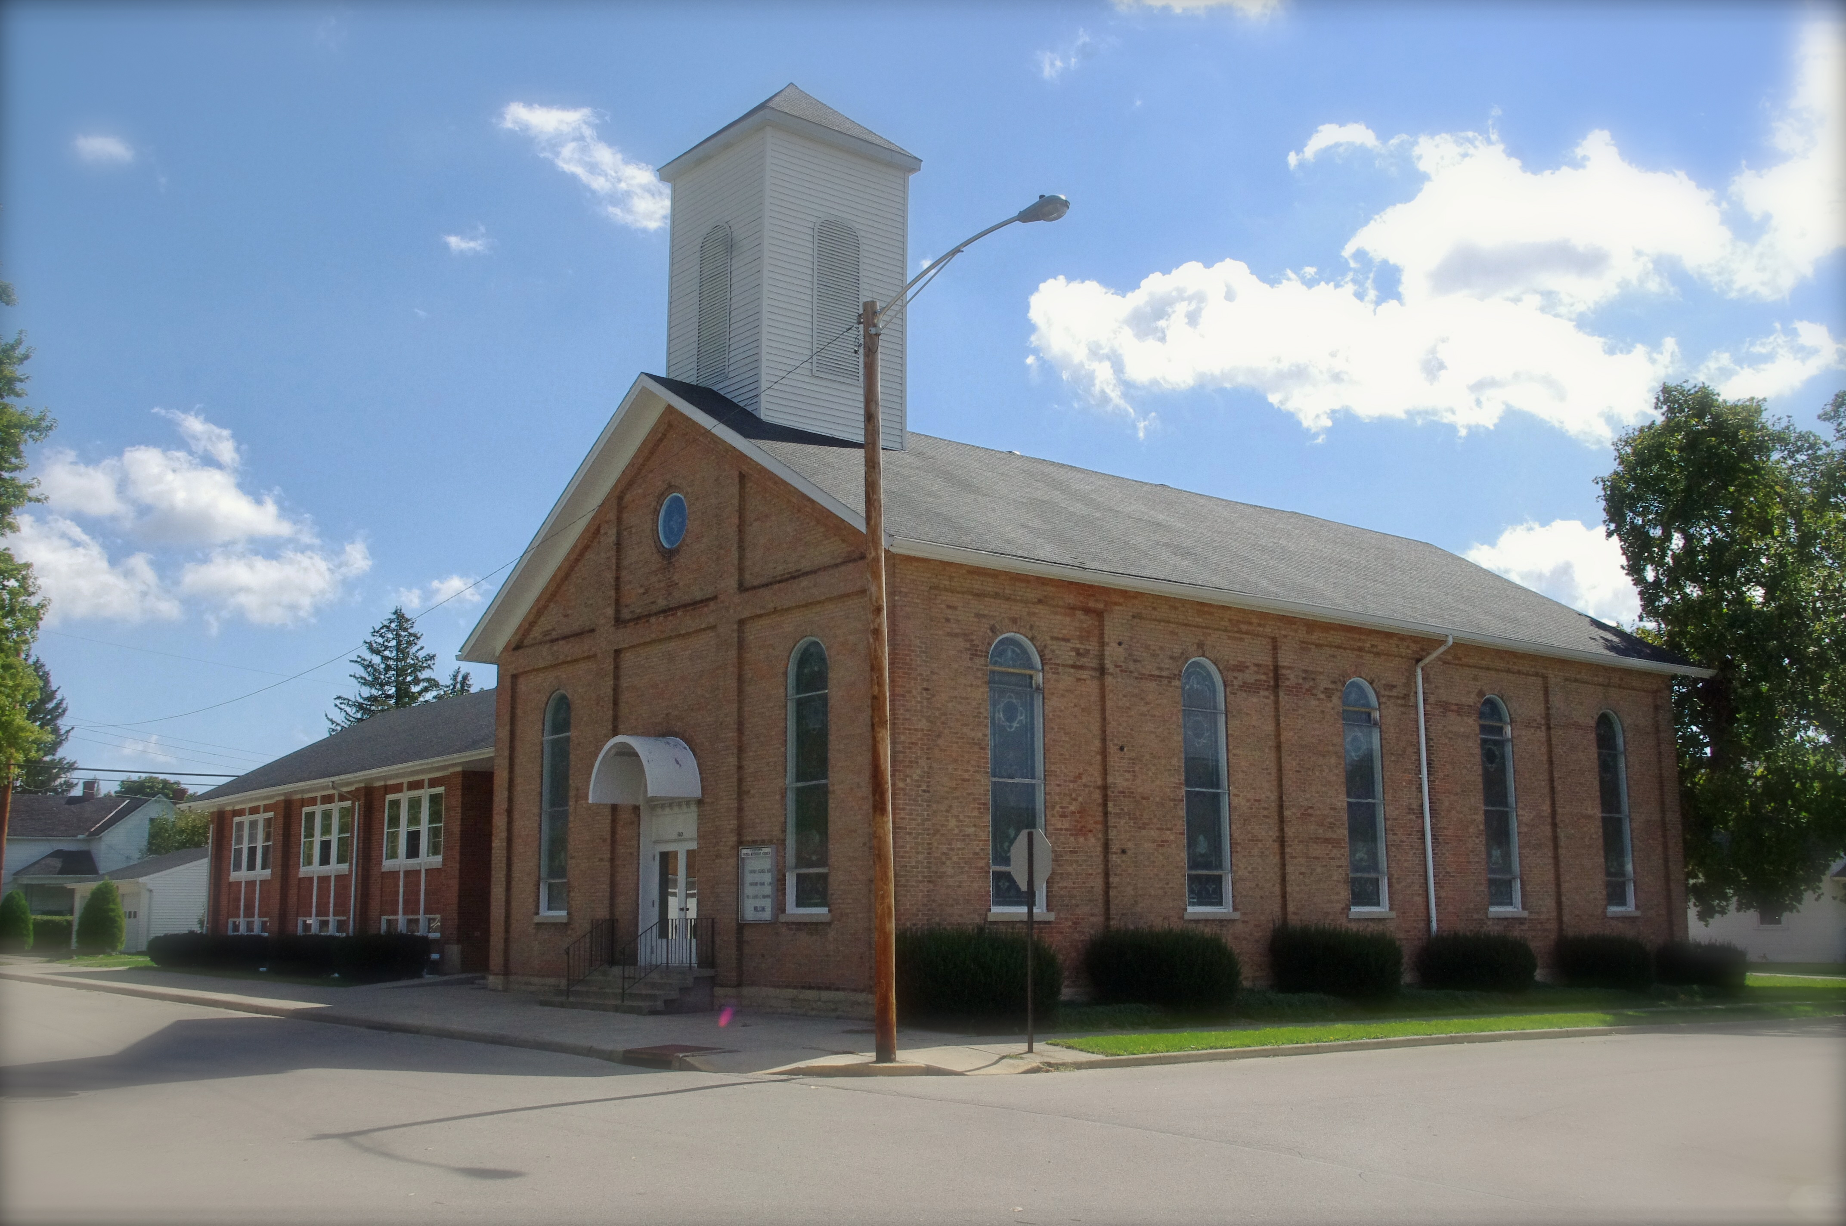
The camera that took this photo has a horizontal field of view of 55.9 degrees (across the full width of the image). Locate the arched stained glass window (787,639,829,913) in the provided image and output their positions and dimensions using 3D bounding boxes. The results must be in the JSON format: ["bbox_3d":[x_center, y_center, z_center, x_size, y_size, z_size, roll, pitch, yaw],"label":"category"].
[{"bbox_3d":[-1.675,2.468,26.615,0.200,4.180,1.090,8,-12,-38],"label":"arched stained glass window"}]

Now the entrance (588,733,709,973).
[{"bbox_3d":[-4.705,4.117,30.111,1.320,3.950,2.080,8,-12,-38],"label":"entrance"}]

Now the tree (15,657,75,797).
[{"bbox_3d":[-48.777,10.387,96.065,6.500,15.245,6.500,8,-12,-38],"label":"tree"}]

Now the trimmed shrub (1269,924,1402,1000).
[{"bbox_3d":[7.056,5.944,29.719,2.100,1.150,1.500,8,-12,-38],"label":"trimmed shrub"}]

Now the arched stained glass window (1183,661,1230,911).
[{"bbox_3d":[4.690,2.863,29.203,1.090,4.220,0.200,8,-12,-38],"label":"arched stained glass window"}]

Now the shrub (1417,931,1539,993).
[{"bbox_3d":[10.261,6.443,32.226,2.050,1.000,1.500,8,-12,-38],"label":"shrub"}]

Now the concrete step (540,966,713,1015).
[{"bbox_3d":[-5.106,6.400,29.722,1.350,0.680,3.710,8,-12,-38],"label":"concrete step"}]

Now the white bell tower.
[{"bbox_3d":[-2.627,-6.829,34.222,3.670,7.650,3.740,8,-12,-38],"label":"white bell tower"}]

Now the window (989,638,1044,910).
[{"bbox_3d":[1.404,2.456,27.126,1.120,4.290,0.220,8,-12,-38],"label":"window"}]

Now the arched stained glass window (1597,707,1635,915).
[{"bbox_3d":[14.880,4.257,37.719,1.110,4.310,0.220,8,-12,-38],"label":"arched stained glass window"}]

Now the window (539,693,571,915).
[{"bbox_3d":[-6.865,3.569,32.971,0.200,4.220,1.090,8,-12,-38],"label":"window"}]

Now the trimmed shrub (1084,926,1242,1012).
[{"bbox_3d":[3.625,5.386,26.324,2.150,1.220,1.600,8,-12,-38],"label":"trimmed shrub"}]

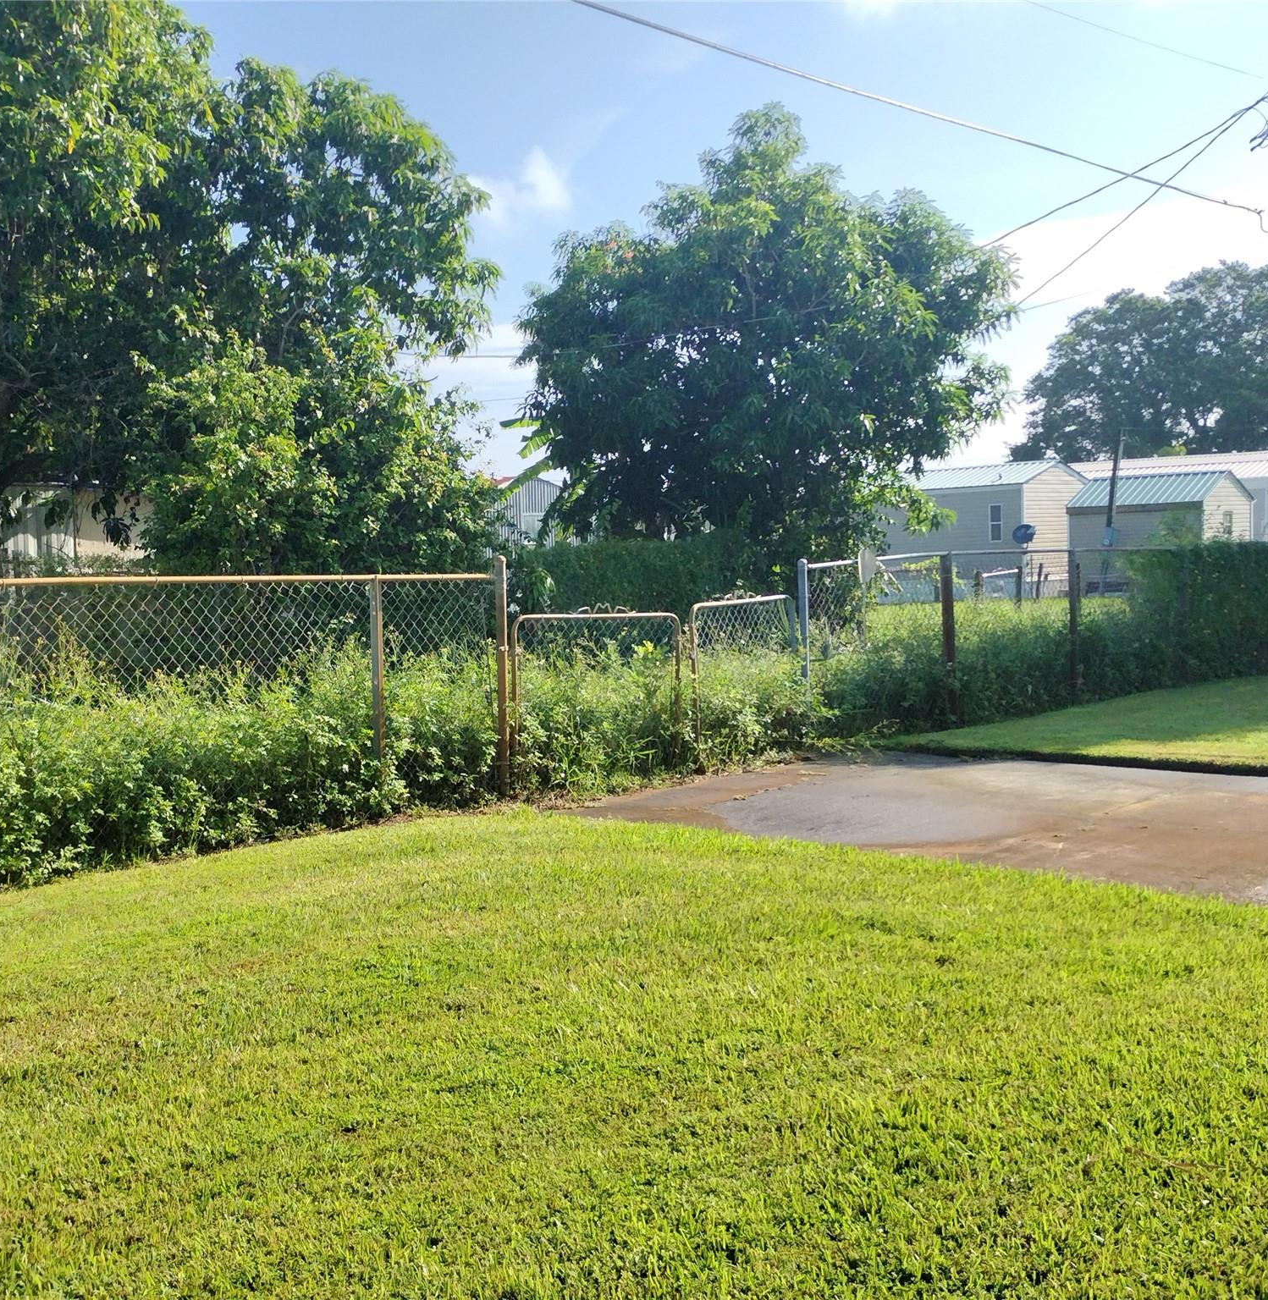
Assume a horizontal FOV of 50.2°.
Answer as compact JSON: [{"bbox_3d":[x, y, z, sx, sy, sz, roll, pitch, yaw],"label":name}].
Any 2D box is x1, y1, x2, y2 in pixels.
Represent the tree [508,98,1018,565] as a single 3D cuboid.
[{"bbox_3d":[1.626,-3.288,16.819,6.300,6.850,6.000,-1,4,0],"label":"tree"}]

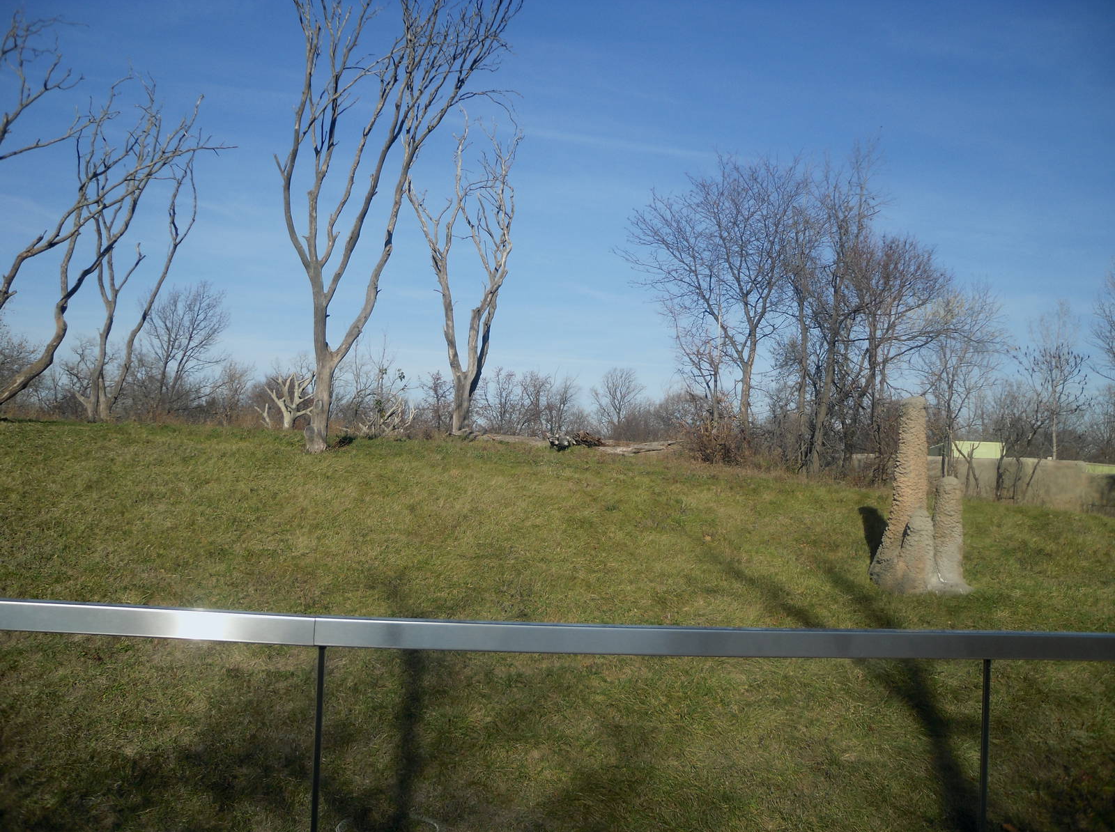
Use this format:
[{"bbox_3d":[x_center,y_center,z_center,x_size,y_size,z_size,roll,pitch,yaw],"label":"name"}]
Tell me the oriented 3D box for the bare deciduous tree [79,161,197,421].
[{"bbox_3d":[-11.107,-3.333,29.000,3.229,6.966,2.600,2,-2,0],"label":"bare deciduous tree"}]

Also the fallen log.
[{"bbox_3d":[1.766,0.682,23.500,1.848,0.320,0.450,3,-2,-15],"label":"fallen log"}]

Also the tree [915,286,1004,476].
[{"bbox_3d":[14.316,-1.086,39.000,3.164,7.042,3.100,2,-2,0],"label":"tree"}]

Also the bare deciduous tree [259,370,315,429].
[{"bbox_3d":[-7.050,-0.431,28.500,1.474,1.519,1.300,2,-2,0],"label":"bare deciduous tree"}]

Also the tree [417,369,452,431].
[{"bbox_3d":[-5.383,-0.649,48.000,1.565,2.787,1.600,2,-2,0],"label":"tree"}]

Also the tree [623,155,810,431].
[{"bbox_3d":[4.803,-3.596,33.000,5.644,8.531,5.200,2,-2,0],"label":"tree"}]

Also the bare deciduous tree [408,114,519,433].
[{"bbox_3d":[-2.309,-3.511,27.000,2.749,7.903,2.400,2,-2,0],"label":"bare deciduous tree"}]

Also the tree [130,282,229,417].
[{"bbox_3d":[-19.999,-3.437,58.000,5.259,7.381,5.000,2,-2,0],"label":"tree"}]

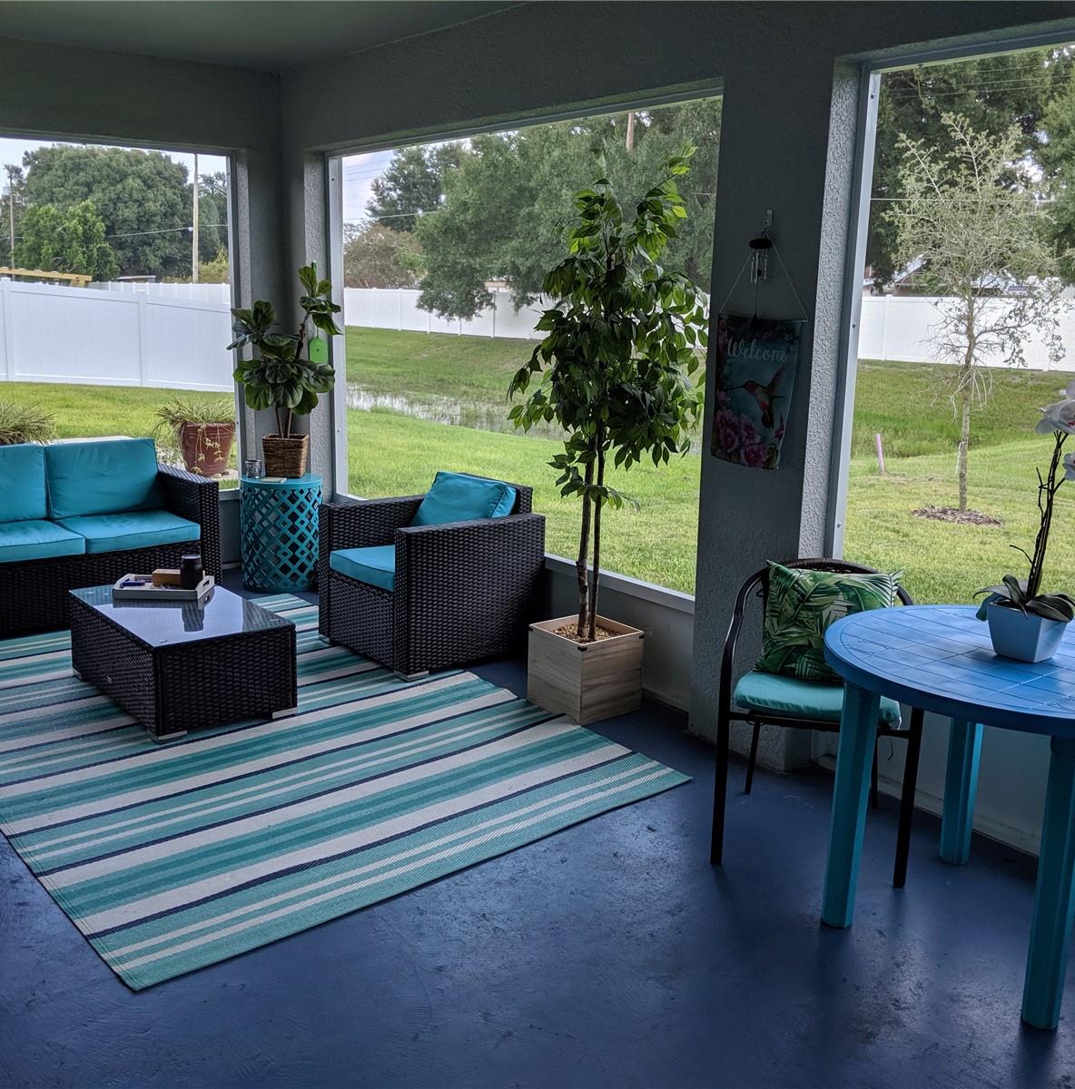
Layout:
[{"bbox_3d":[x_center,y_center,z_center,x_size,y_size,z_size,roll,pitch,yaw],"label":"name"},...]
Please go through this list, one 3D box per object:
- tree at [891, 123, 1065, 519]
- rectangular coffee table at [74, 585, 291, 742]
[{"bbox_3d":[3.541,-1.805,9.124,1.420,3.130,1.400,6,14,20],"label":"tree"},{"bbox_3d":[-1.355,0.403,4.298,0.515,0.340,0.870,-9,16,-38],"label":"rectangular coffee table"}]

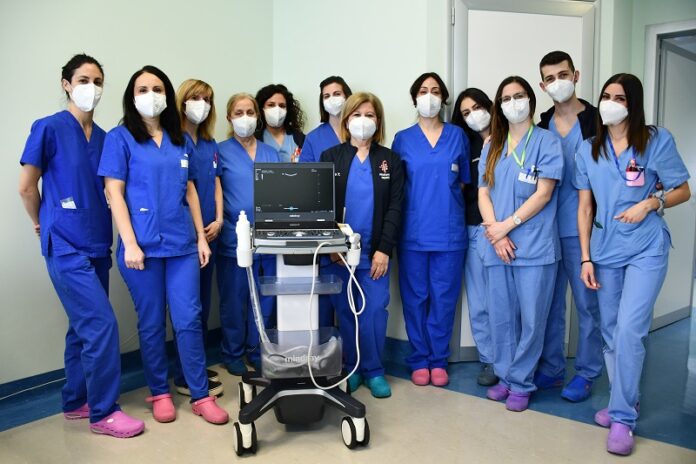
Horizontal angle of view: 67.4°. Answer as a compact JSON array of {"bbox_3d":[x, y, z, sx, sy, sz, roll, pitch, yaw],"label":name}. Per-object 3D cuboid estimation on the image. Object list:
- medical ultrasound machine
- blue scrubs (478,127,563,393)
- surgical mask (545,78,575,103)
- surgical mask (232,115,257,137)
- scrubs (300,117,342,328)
[{"bbox_3d":[-0.223,0.295,2.395,0.540,1.210,0.560,-1,5,-8],"label":"medical ultrasound machine"},{"bbox_3d":[0.846,0.146,2.566,0.420,1.310,0.290,3,6,28],"label":"blue scrubs"},{"bbox_3d":[1.122,-0.751,2.770,0.148,0.117,0.088,-11,0,26],"label":"surgical mask"},{"bbox_3d":[-0.589,-0.608,2.980,0.140,0.120,0.085,-2,6,-14],"label":"surgical mask"},{"bbox_3d":[-0.097,0.043,3.065,0.460,1.360,0.280,-1,5,-15],"label":"scrubs"}]

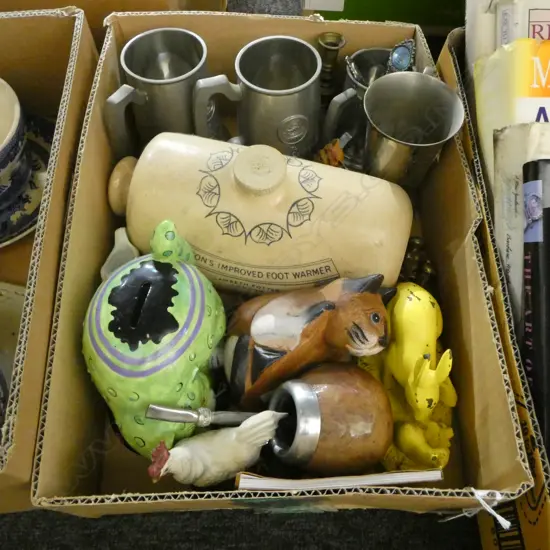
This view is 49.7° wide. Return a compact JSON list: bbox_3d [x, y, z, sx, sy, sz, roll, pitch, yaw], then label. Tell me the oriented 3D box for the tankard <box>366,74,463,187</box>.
[{"bbox_3d":[0.128,-0.135,0.599,0.091,0.123,0.121,13,60,4],"label":"tankard"}]

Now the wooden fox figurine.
[{"bbox_3d":[0.033,0.059,0.551,0.162,0.068,0.088,-25,61,-5],"label":"wooden fox figurine"}]

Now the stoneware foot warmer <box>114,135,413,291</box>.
[{"bbox_3d":[-0.015,-0.068,0.588,0.285,0.147,0.145,11,70,3],"label":"stoneware foot warmer"}]

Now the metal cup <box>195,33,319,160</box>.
[{"bbox_3d":[-0.016,-0.174,0.643,0.129,0.127,0.090,-12,61,-8],"label":"metal cup"}]

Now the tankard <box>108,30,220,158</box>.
[{"bbox_3d":[-0.127,-0.191,0.673,0.130,0.125,0.100,-38,65,-19],"label":"tankard"}]

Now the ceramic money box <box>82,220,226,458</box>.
[{"bbox_3d":[-0.096,0.057,0.497,0.111,0.130,0.172,-5,60,-7],"label":"ceramic money box"}]

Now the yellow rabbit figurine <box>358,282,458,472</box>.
[{"bbox_3d":[0.123,0.089,0.548,0.083,0.090,0.162,-1,60,-2],"label":"yellow rabbit figurine"}]

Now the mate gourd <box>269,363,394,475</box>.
[{"bbox_3d":[0.049,0.117,0.486,0.097,0.090,0.090,7,57,-22],"label":"mate gourd"}]

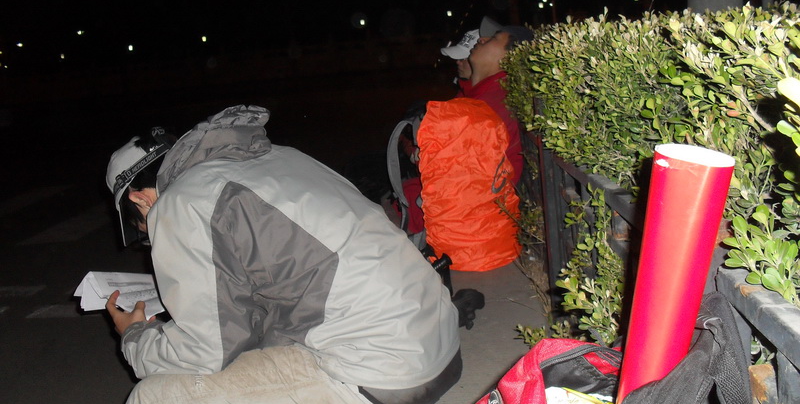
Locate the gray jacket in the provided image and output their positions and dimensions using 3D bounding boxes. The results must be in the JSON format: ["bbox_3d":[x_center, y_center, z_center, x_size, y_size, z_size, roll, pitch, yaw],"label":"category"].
[{"bbox_3d":[-0.199,0.103,1.779,0.660,0.590,0.500,-4,11,10],"label":"gray jacket"}]

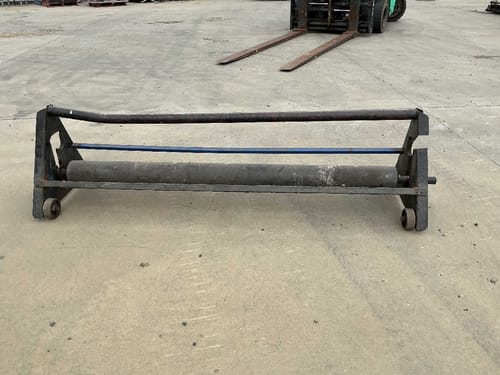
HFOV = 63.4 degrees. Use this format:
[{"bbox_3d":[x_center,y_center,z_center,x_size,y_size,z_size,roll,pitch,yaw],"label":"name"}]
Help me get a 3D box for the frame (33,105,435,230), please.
[{"bbox_3d":[-0.118,-0.196,2.517,2.404,0.603,0.635,1,30,5],"label":"frame"}]

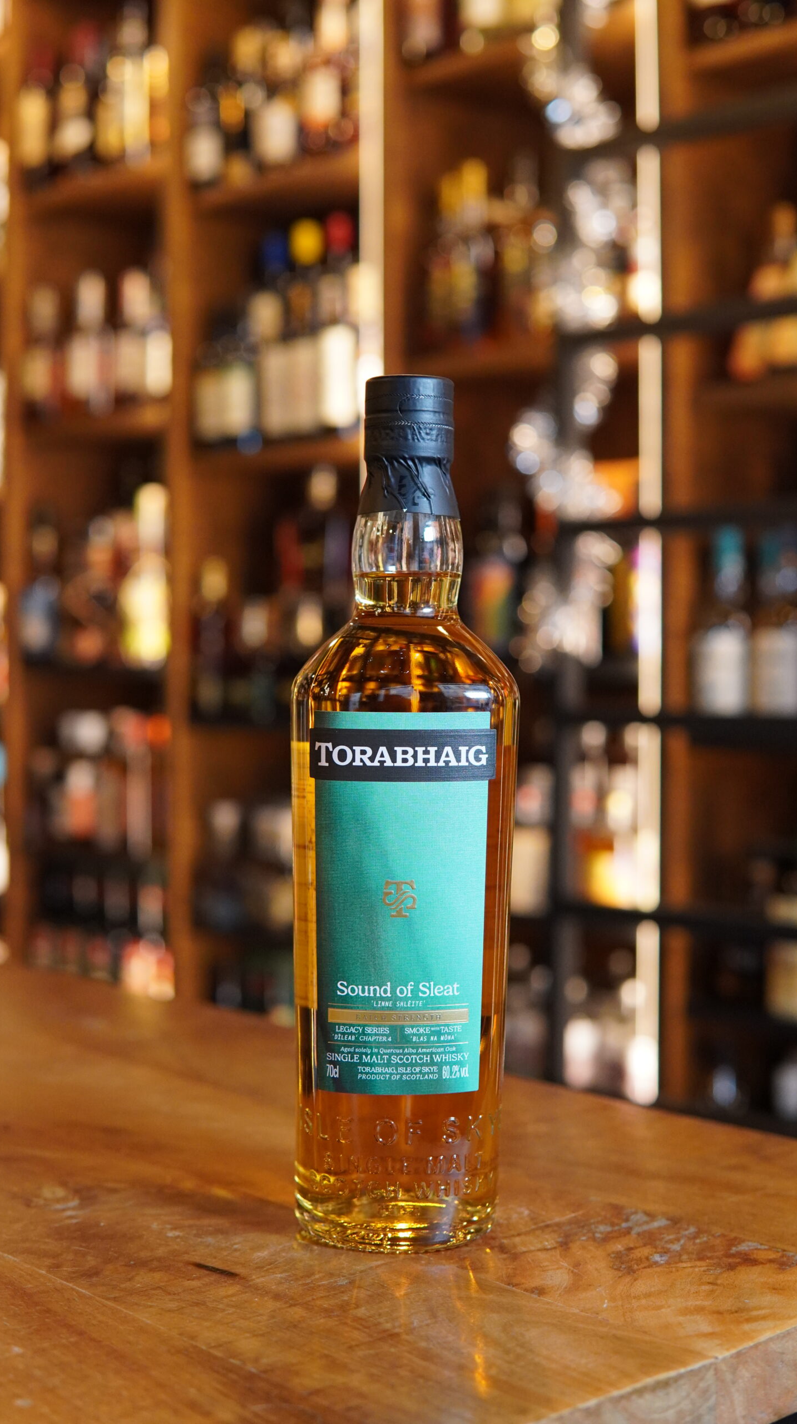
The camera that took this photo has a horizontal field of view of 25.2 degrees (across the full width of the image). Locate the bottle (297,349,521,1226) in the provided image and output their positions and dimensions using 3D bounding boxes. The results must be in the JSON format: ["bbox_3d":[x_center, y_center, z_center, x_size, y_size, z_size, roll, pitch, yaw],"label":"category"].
[{"bbox_3d":[0.001,0.032,0.615,0.079,0.291,0.079,1,3,0],"label":"bottle"}]

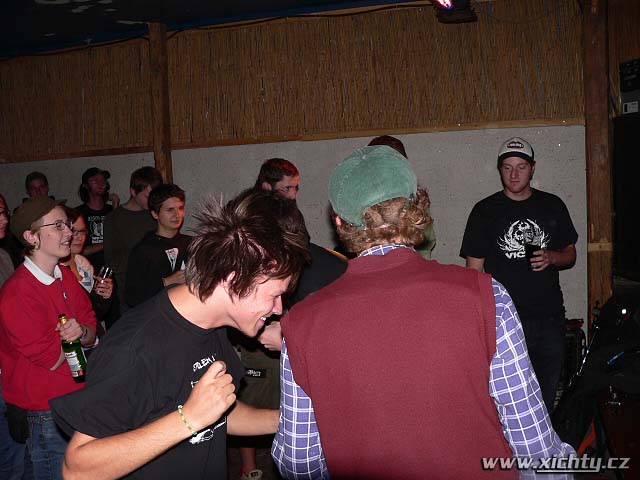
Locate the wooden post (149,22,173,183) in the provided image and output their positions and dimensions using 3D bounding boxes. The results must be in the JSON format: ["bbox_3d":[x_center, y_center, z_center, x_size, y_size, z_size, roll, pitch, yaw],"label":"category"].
[{"bbox_3d":[-1.133,-0.138,4.863,0.140,2.850,0.140,-2,3,-15],"label":"wooden post"}]

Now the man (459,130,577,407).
[{"bbox_3d":[0.987,0.406,3.310,0.560,1.820,0.380,-1,3,12],"label":"man"}]

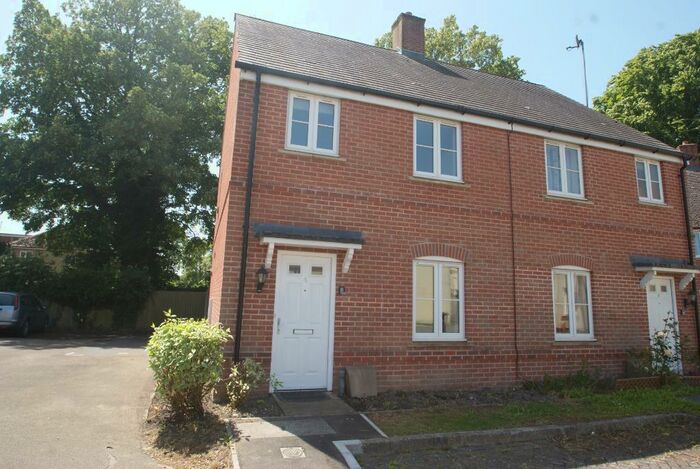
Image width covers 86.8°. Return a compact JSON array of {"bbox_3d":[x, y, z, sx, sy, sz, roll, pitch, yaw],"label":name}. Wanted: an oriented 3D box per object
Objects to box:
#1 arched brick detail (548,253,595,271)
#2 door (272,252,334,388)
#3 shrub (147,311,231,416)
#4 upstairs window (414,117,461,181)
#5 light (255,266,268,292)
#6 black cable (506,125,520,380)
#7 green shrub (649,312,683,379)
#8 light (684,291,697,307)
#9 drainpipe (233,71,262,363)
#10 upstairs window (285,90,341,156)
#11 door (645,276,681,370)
[{"bbox_3d":[4.346,0.555,7.316,1.120,0.300,0.100,5,-10,-16],"label":"arched brick detail"},{"bbox_3d":[-0.697,1.308,5.627,0.930,2.060,0.100,5,-10,-17],"label":"door"},{"bbox_3d":[-1.944,1.621,4.652,1.000,1.270,0.950,5,-10,-17],"label":"shrub"},{"bbox_3d":[1.622,-1.565,6.808,0.976,1.177,0.090,5,-10,-16],"label":"upstairs window"},{"bbox_3d":[-1.291,0.638,5.374,0.170,0.360,0.200,5,-10,-17],"label":"light"},{"bbox_3d":[3.043,0.228,6.859,0.040,4.740,0.050,5,-9,-17],"label":"black cable"},{"bbox_3d":[6.069,2.180,7.080,0.480,1.300,0.420,5,-10,-16],"label":"green shrub"},{"bbox_3d":[7.277,1.377,7.940,0.160,0.360,0.190,5,-10,-16],"label":"light"},{"bbox_3d":[-1.546,-0.191,5.550,0.075,4.900,0.090,5,-10,-16],"label":"drainpipe"},{"bbox_3d":[-0.608,-1.827,6.173,0.864,1.023,0.090,5,-10,-16],"label":"upstairs window"},{"bbox_3d":[6.601,1.913,7.818,0.930,2.060,0.100,5,-10,-17],"label":"door"}]

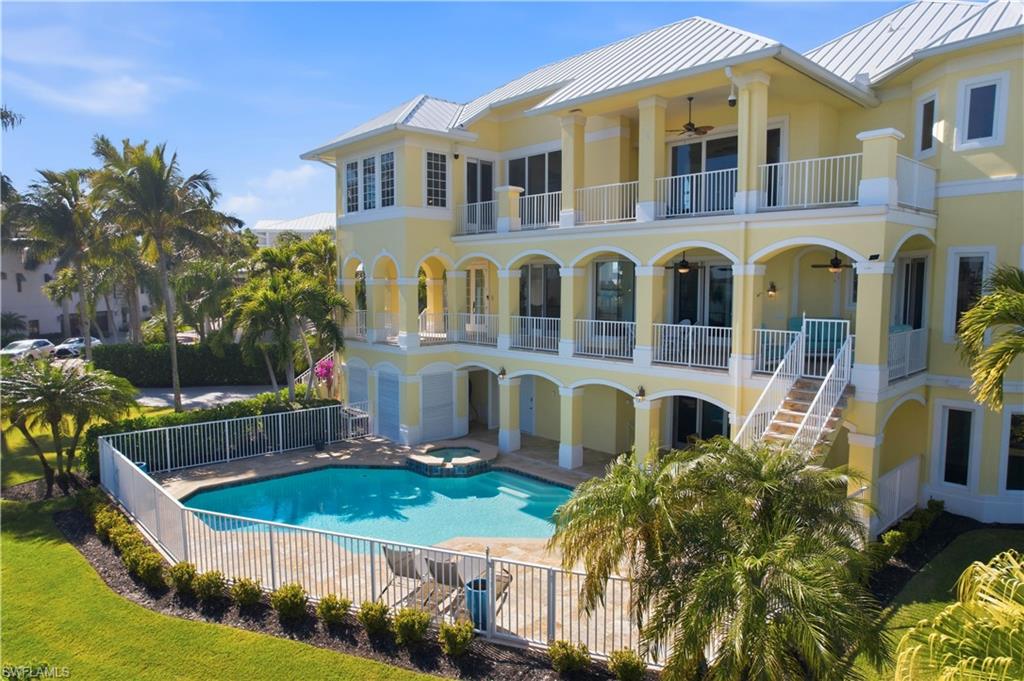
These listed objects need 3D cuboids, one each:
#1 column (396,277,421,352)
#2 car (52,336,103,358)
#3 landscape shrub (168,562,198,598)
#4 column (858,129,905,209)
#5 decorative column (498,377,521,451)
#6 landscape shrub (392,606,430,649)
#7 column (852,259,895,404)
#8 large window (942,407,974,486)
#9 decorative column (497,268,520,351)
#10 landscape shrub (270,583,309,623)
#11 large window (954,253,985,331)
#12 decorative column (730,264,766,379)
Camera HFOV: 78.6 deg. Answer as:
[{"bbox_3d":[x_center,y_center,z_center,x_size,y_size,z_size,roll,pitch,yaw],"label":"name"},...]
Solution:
[{"bbox_3d":[-3.321,-0.841,20.393,0.520,2.400,0.520,-5,7,-38],"label":"column"},{"bbox_3d":[-33.268,0.410,48.231,1.850,1.460,4.900,-2,6,-18],"label":"car"},{"bbox_3d":[-5.784,4.209,11.016,0.510,0.540,0.510,-5,8,-43],"label":"landscape shrub"},{"bbox_3d":[7.140,-3.301,12.172,0.632,1.395,0.572,-5,8,-43],"label":"column"},{"bbox_3d":[-0.050,2.286,19.614,0.519,2.321,0.503,-5,8,-44],"label":"decorative column"},{"bbox_3d":[-1.542,4.404,9.602,0.576,0.570,0.576,0,6,0],"label":"landscape shrub"},{"bbox_3d":[6.985,-0.180,12.131,0.567,2.645,0.519,-5,8,-44],"label":"column"},{"bbox_3d":[9.467,2.258,13.331,0.120,1.659,0.541,-5,8,-44],"label":"large window"},{"bbox_3d":[-0.074,-0.978,19.836,0.512,2.518,0.545,-5,8,-43],"label":"decorative column"},{"bbox_3d":[-3.679,4.332,10.347,0.593,0.583,0.593,5,8,43],"label":"landscape shrub"},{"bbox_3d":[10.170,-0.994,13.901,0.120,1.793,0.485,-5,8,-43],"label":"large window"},{"bbox_3d":[5.357,-0.450,14.150,0.572,2.529,0.545,-5,8,-43],"label":"decorative column"}]

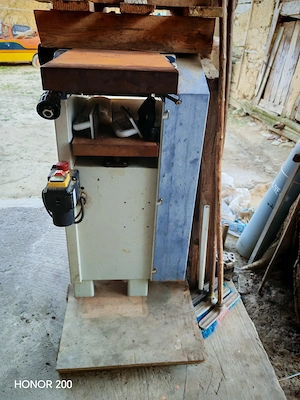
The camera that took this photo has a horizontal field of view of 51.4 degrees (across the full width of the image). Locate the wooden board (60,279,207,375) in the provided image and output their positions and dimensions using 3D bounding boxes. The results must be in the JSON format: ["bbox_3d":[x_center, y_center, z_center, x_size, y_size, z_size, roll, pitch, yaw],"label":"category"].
[{"bbox_3d":[-0.077,0.486,1.259,0.525,0.021,0.393,0,30,-6],"label":"wooden board"}]

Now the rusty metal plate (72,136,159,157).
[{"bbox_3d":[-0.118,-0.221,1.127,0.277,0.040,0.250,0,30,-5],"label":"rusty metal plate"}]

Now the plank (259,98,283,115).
[{"bbox_3d":[2.253,-1.751,5.819,0.040,0.125,0.702,-6,31,-15],"label":"plank"}]

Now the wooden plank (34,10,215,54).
[{"bbox_3d":[-0.090,-0.671,1.260,0.702,0.127,0.035,0,30,-5],"label":"wooden plank"}]

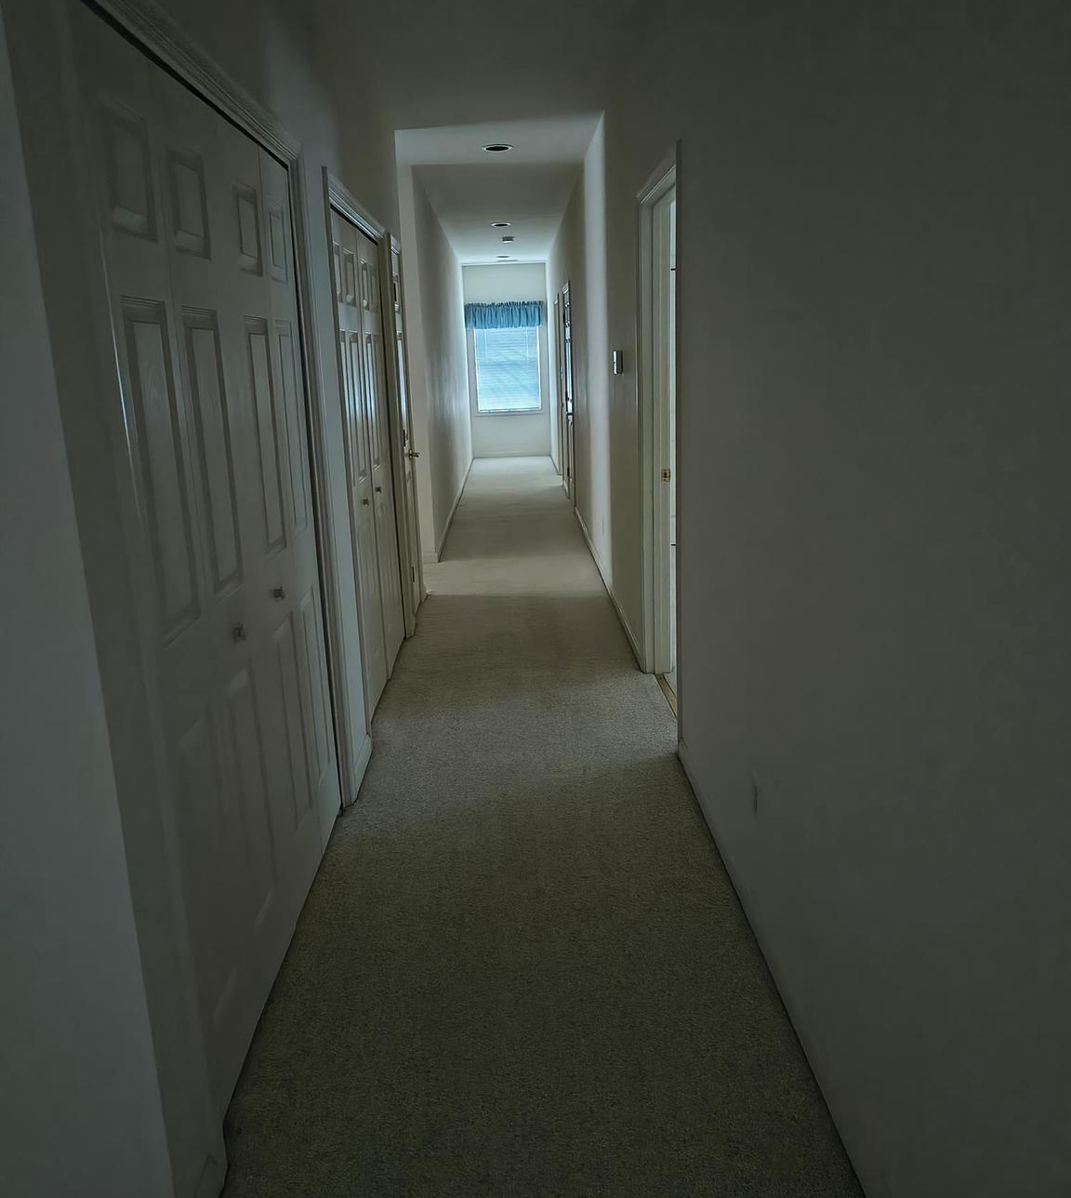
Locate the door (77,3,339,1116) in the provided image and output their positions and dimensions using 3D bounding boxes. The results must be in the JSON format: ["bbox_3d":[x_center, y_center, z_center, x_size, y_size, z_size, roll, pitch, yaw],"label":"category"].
[{"bbox_3d":[-0.691,-0.090,2.389,0.045,2.010,1.494,-2,14,-1],"label":"door"}]

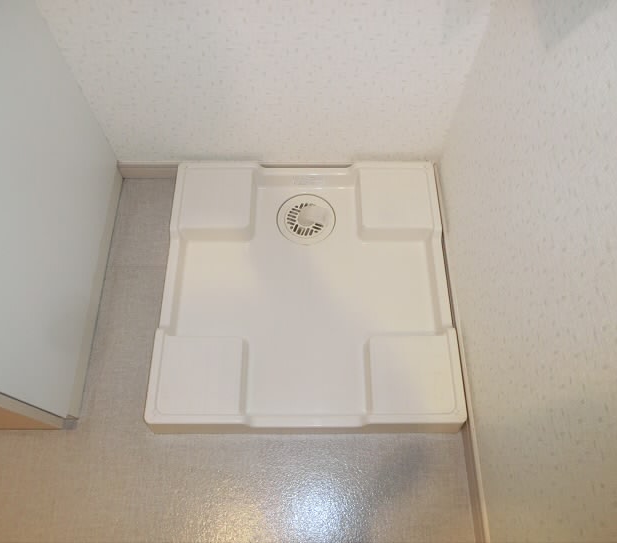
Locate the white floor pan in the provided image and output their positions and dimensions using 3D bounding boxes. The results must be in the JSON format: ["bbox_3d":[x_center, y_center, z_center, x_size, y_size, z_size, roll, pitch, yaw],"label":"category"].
[{"bbox_3d":[-0.005,0.030,1.159,0.640,0.065,0.645,0,65,0],"label":"white floor pan"}]

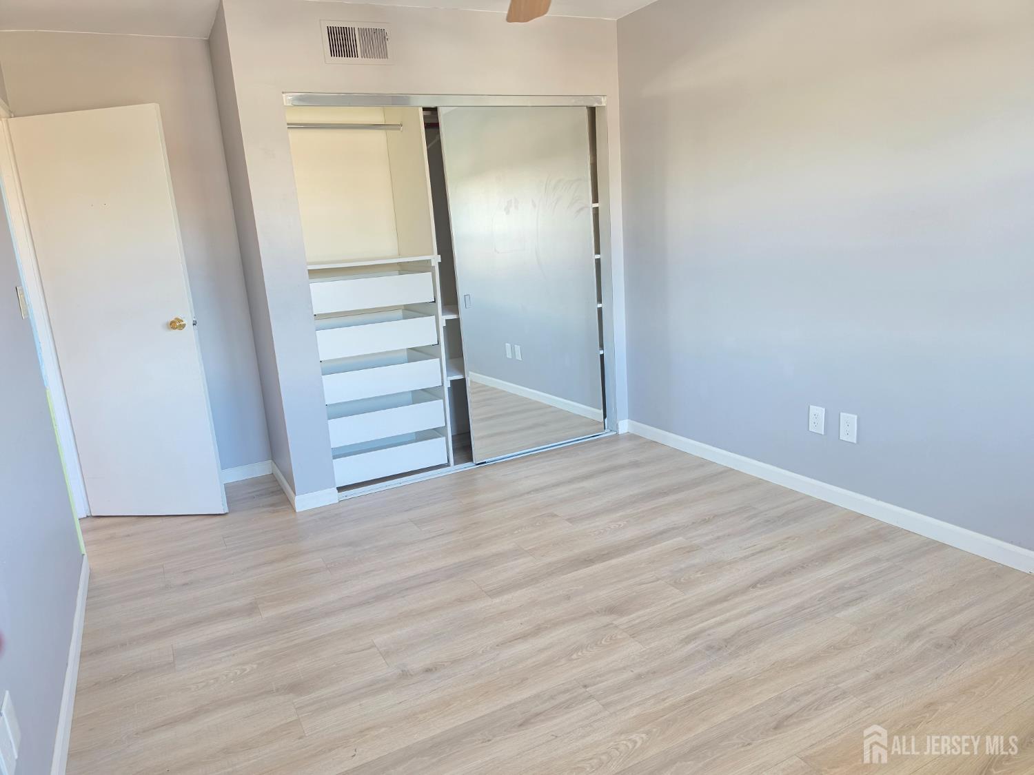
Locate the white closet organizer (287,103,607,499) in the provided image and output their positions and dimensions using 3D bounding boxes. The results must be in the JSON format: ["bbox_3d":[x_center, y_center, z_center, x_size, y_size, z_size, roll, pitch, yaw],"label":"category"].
[{"bbox_3d":[-0.371,-0.578,4.094,1.830,2.010,0.700,-11,14,-26],"label":"white closet organizer"}]

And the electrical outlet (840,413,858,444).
[{"bbox_3d":[1.442,0.178,2.997,0.010,0.124,0.080,-11,14,-26],"label":"electrical outlet"}]

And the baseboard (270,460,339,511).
[{"bbox_3d":[-1.205,0.522,3.868,0.225,0.090,0.760,-11,14,-26],"label":"baseboard"}]

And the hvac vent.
[{"bbox_3d":[-0.755,-1.647,3.278,0.335,0.192,0.020,-11,14,-26],"label":"hvac vent"}]

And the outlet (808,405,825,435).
[{"bbox_3d":[1.366,0.149,3.138,0.010,0.124,0.080,-11,14,-26],"label":"outlet"}]

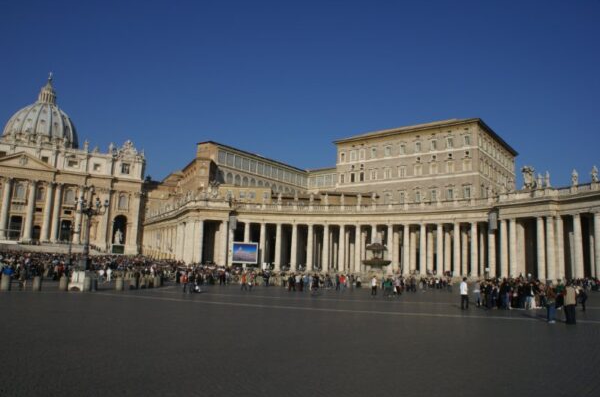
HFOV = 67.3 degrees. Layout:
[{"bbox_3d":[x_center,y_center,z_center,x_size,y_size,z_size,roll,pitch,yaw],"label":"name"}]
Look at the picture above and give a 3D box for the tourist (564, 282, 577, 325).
[{"bbox_3d":[11.261,4.363,18.747,0.500,1.700,0.360,-1,-10,16],"label":"tourist"}]

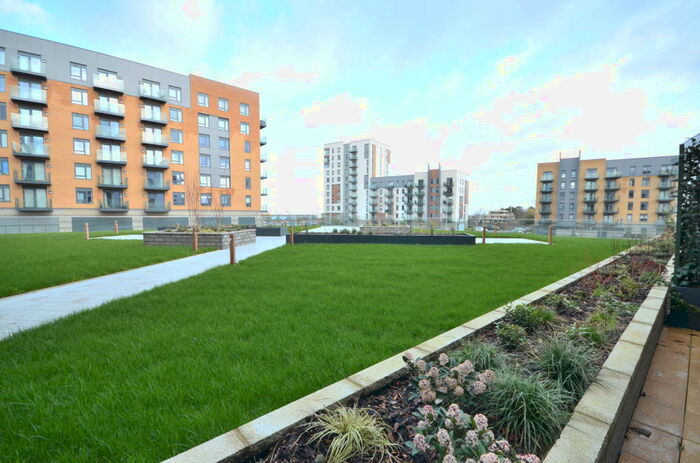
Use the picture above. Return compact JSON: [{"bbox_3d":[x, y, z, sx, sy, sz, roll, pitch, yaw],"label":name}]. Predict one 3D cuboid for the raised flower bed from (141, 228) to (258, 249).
[{"bbox_3d":[-6.850,0.344,13.900,3.460,0.700,3.480,0,2,4],"label":"raised flower bed"}]

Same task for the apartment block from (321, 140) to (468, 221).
[{"bbox_3d":[17.000,-18.200,115.700,54.000,33.600,21.000,1,3,32],"label":"apartment block"}]

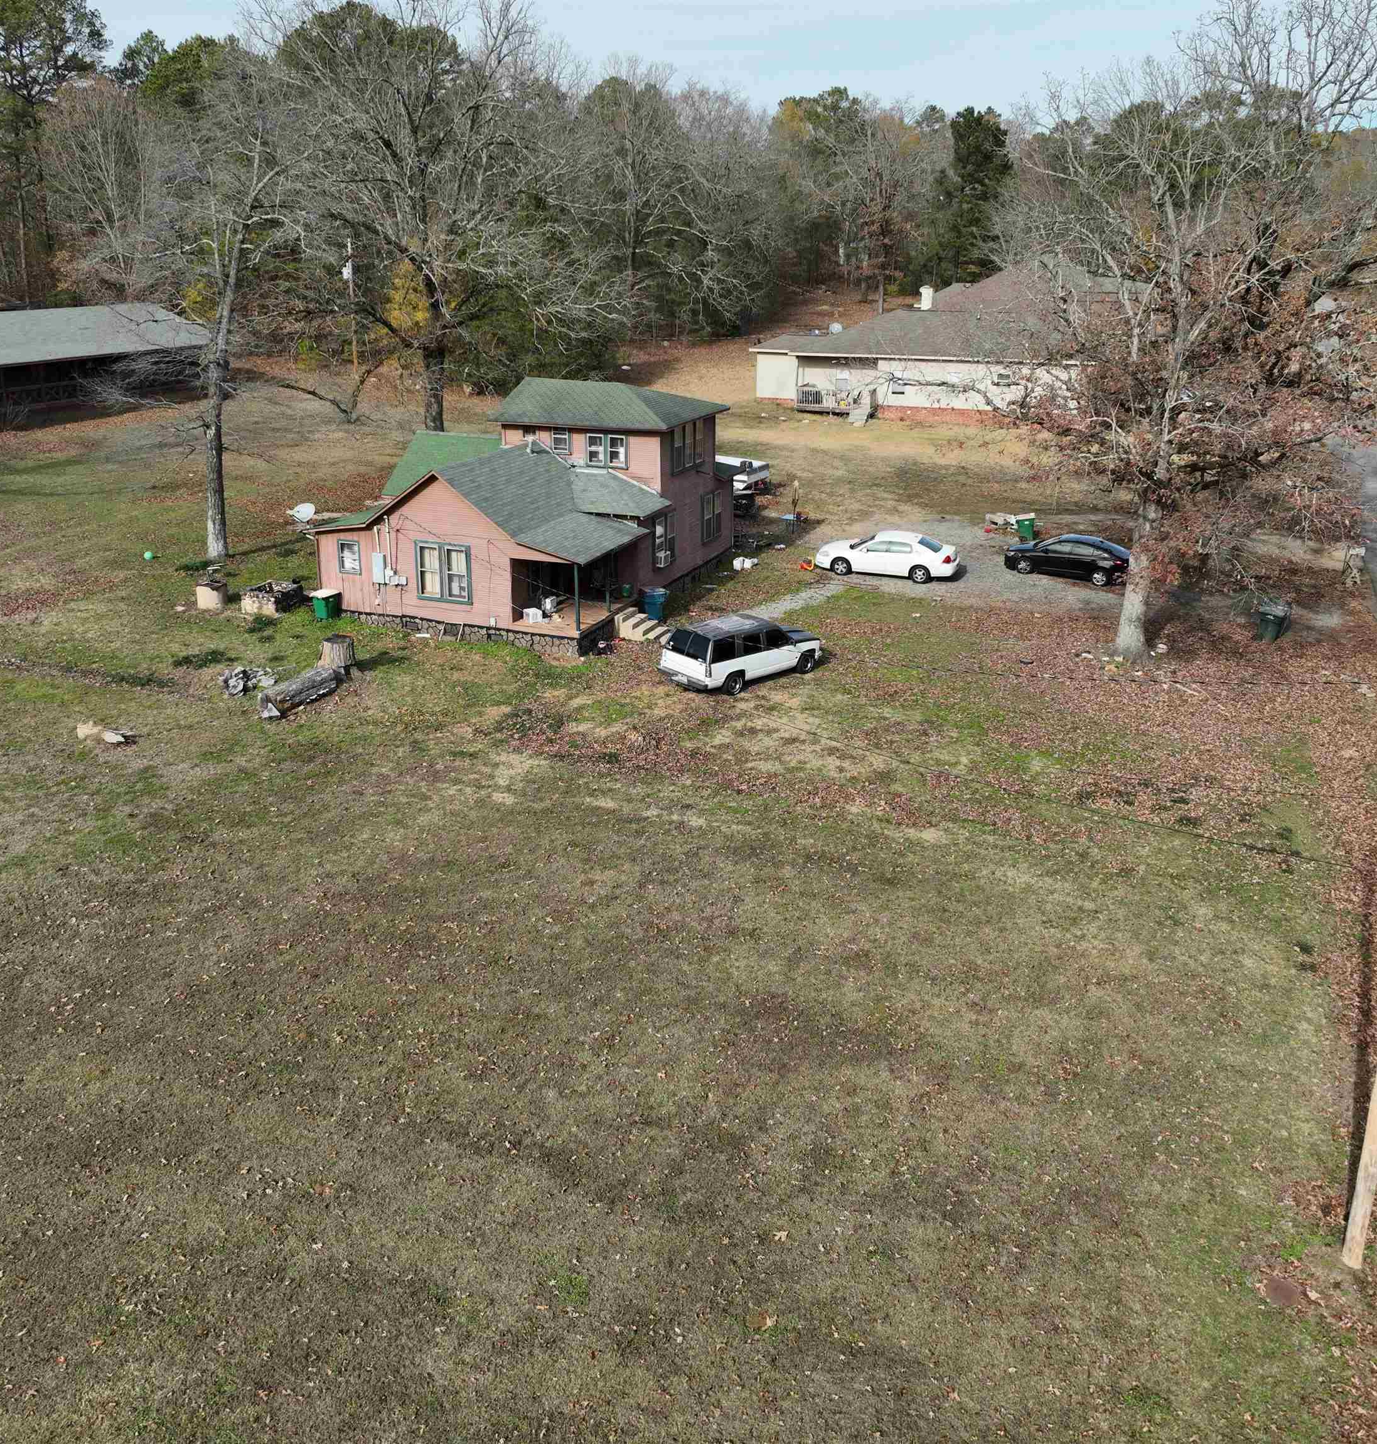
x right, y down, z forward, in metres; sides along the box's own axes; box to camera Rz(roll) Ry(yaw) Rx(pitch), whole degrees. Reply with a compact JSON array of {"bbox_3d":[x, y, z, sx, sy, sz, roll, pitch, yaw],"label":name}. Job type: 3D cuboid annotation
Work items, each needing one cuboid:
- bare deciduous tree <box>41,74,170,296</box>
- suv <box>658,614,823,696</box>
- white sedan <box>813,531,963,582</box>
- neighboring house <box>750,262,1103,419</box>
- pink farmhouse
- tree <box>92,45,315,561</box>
[{"bbox_3d":[-44.500,-39.677,102.606,10.000,18.000,9.500,0,20,0],"label":"bare deciduous tree"},{"bbox_3d":[1.697,-2.177,39.439,5.100,1.820,1.950,-18,27,-39],"label":"suv"},{"bbox_3d":[7.179,-6.053,48.374,5.080,1.480,1.850,6,21,15],"label":"white sedan"},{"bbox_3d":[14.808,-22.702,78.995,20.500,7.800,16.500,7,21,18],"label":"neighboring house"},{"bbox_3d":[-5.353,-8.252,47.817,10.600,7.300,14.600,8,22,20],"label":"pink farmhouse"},{"bbox_3d":[-16.700,-14.258,47.187,8.200,17.400,8.000,0,20,0],"label":"tree"}]

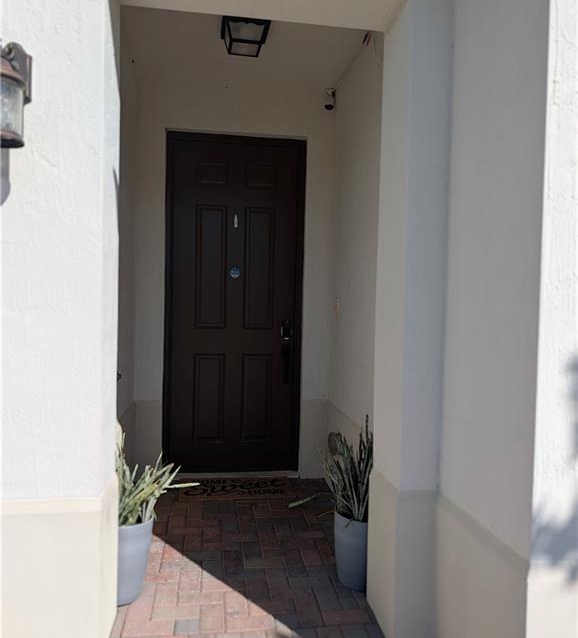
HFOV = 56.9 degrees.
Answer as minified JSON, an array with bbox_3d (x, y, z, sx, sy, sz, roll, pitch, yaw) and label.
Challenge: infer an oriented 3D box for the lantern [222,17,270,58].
[{"bbox_3d":[-0.254,-1.633,3.084,0.265,0.150,0.265,1,1,-8],"label":"lantern"}]

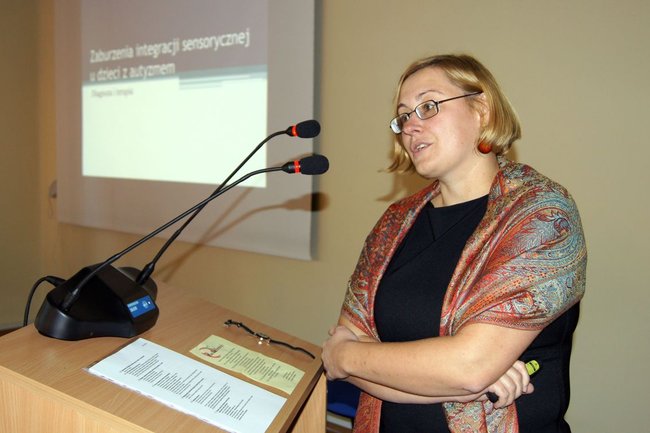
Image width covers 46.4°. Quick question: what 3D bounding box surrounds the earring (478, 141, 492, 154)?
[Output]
[{"bbox_3d":[0.276,-0.119,1.300,0.025,0.025,0.021,-3,7,-37],"label":"earring"}]

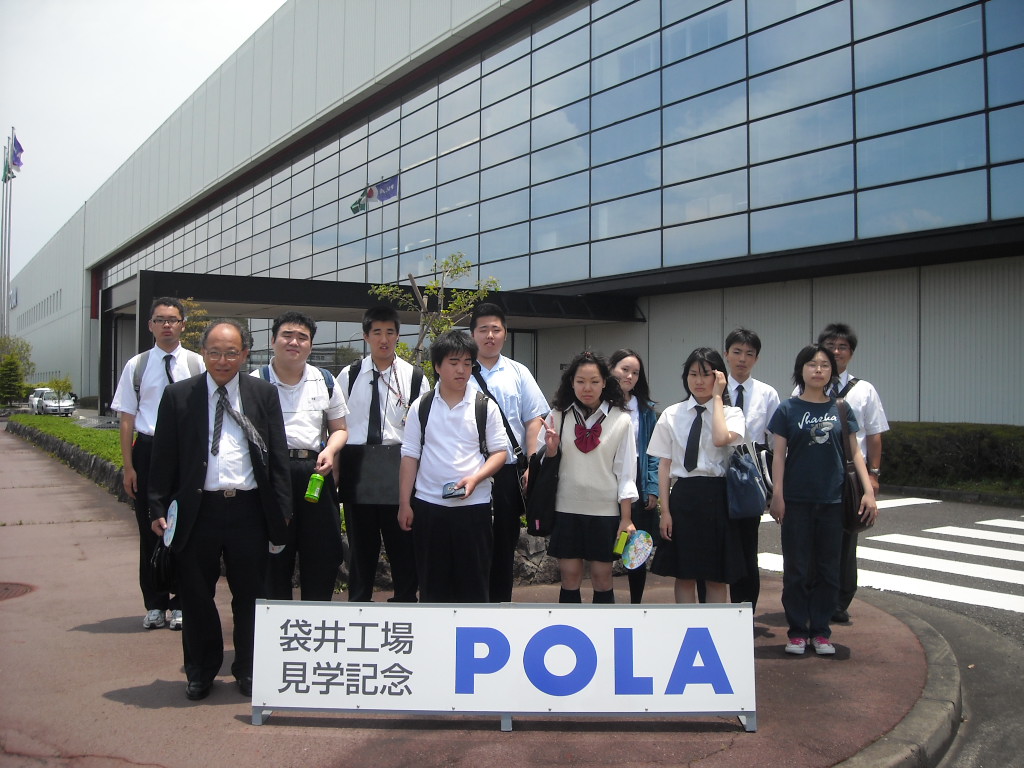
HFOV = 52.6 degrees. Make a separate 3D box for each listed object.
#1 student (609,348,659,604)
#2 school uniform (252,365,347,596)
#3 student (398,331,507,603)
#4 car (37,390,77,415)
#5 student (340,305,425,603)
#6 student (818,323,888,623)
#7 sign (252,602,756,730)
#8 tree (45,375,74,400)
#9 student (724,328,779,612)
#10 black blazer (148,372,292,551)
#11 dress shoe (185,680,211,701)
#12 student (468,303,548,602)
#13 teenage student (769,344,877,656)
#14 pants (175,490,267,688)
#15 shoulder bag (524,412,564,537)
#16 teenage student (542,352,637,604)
[{"bbox_3d":[0.652,0.576,5.900,0.410,1.570,0.300,0,0,9],"label":"student"},{"bbox_3d":[-1.077,0.570,5.200,0.530,1.400,0.330,0,0,-7],"label":"school uniform"},{"bbox_3d":[-0.271,0.549,4.824,0.500,1.590,0.400,0,0,-2],"label":"student"},{"bbox_3d":[-26.147,1.120,59.500,1.690,1.420,4.400,1,0,-30],"label":"car"},{"bbox_3d":[-0.719,0.450,5.750,0.520,1.780,0.340,0,0,-1],"label":"student"},{"bbox_3d":[1.926,0.511,6.074,0.550,1.710,0.350,0,0,13],"label":"student"},{"bbox_3d":[-0.028,1.099,4.181,1.940,0.486,0.360,0,0,1],"label":"sign"},{"bbox_3d":[-13.985,0.325,32.000,0.880,1.280,0.850,0,0,-3],"label":"tree"},{"bbox_3d":[1.225,0.519,5.600,0.470,1.680,0.310,0,0,6],"label":"student"},{"bbox_3d":[-1.227,0.326,4.360,0.590,0.750,0.310,0,0,-7],"label":"black blazer"},{"bbox_3d":[-1.345,1.279,4.505,0.105,0.110,0.285,0,0,-9],"label":"dress shoe"},{"bbox_3d":[-0.067,0.472,5.205,0.500,1.750,0.360,0,0,2],"label":"student"},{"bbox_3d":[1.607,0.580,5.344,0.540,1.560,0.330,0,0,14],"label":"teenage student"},{"bbox_3d":[-1.225,0.861,4.380,0.400,0.850,0.300,0,0,-6],"label":"pants"},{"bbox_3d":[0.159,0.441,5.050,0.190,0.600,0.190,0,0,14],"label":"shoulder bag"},{"bbox_3d":[0.376,0.597,4.954,0.450,1.505,0.350,0,0,10],"label":"teenage student"}]

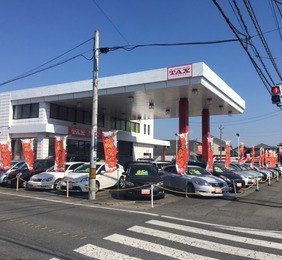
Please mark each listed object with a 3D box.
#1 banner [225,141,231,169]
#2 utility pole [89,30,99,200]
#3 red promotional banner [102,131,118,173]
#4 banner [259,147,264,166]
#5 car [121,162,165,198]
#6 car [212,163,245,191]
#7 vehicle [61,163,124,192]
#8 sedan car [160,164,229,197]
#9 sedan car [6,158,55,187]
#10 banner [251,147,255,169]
[{"bbox_3d":[5.550,1.605,18.400,0.540,1.830,0.200,5,-7,-30],"label":"banner"},{"bbox_3d":[-1.961,-0.743,12.388,0.270,7.268,0.270,1,-6,0],"label":"utility pole"},{"bbox_3d":[-1.365,0.978,13.200,0.660,1.820,0.120,2,-5,-14],"label":"red promotional banner"},{"bbox_3d":[10.384,2.430,25.000,0.540,1.840,0.200,5,-7,-30],"label":"banner"},{"bbox_3d":[0.006,2.413,14.501,1.720,1.480,4.650,1,-5,-6],"label":"car"},{"bbox_3d":[4.256,2.722,17.353,1.720,1.500,4.400,3,-6,-23],"label":"car"},{"bbox_3d":[-2.463,2.515,15.981,1.745,1.490,4.450,-2,-6,23],"label":"vehicle"},{"bbox_3d":[2.430,2.524,15.093,1.820,1.430,4.800,3,-6,-23],"label":"sedan car"},{"bbox_3d":[-6.083,2.657,18.089,1.740,1.500,4.500,-2,-7,31],"label":"sedan car"},{"bbox_3d":[8.971,2.257,23.300,0.540,1.840,0.200,5,-7,-30],"label":"banner"}]

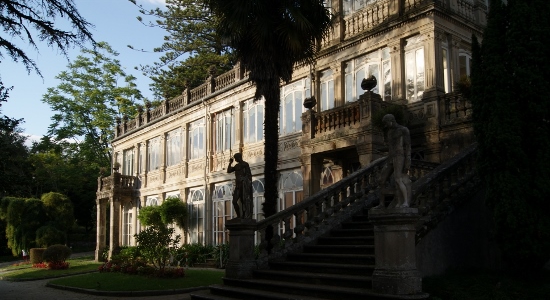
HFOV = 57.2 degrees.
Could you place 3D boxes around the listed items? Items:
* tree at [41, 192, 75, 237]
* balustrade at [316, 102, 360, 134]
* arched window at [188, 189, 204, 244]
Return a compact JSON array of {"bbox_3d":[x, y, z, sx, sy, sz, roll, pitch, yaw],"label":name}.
[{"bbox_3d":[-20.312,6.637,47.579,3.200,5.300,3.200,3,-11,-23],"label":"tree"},{"bbox_3d":[2.245,-1.004,17.604,0.320,0.860,2.350,6,-12,-37],"label":"balustrade"},{"bbox_3d":[-4.587,3.967,29.747,0.204,3.621,2.082,7,-12,-36],"label":"arched window"}]

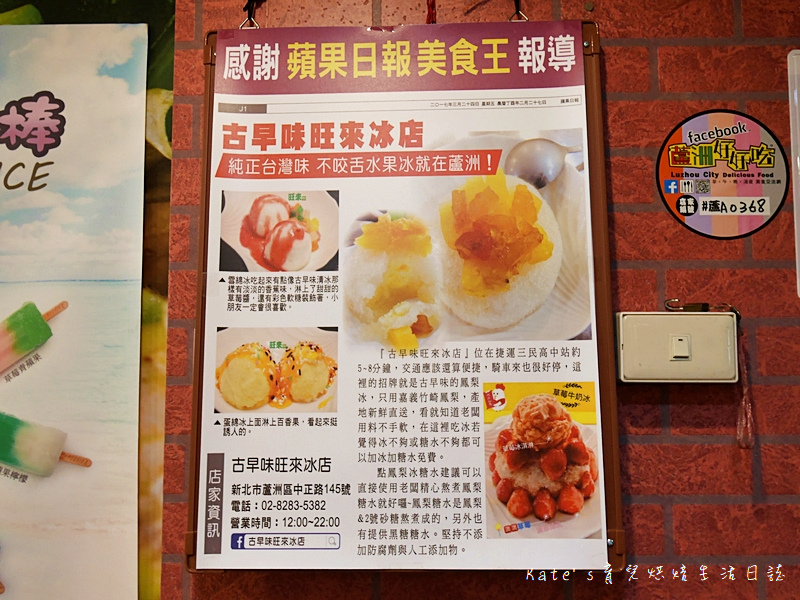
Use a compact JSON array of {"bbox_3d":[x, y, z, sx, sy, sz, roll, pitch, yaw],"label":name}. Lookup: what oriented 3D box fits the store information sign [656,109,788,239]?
[{"bbox_3d":[0.364,-0.142,0.780,0.150,0.150,0.004,0,-5,1],"label":"store information sign"}]

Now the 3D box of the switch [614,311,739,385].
[{"bbox_3d":[0.294,0.051,0.748,0.123,0.074,0.037,0,-5,1],"label":"switch"}]

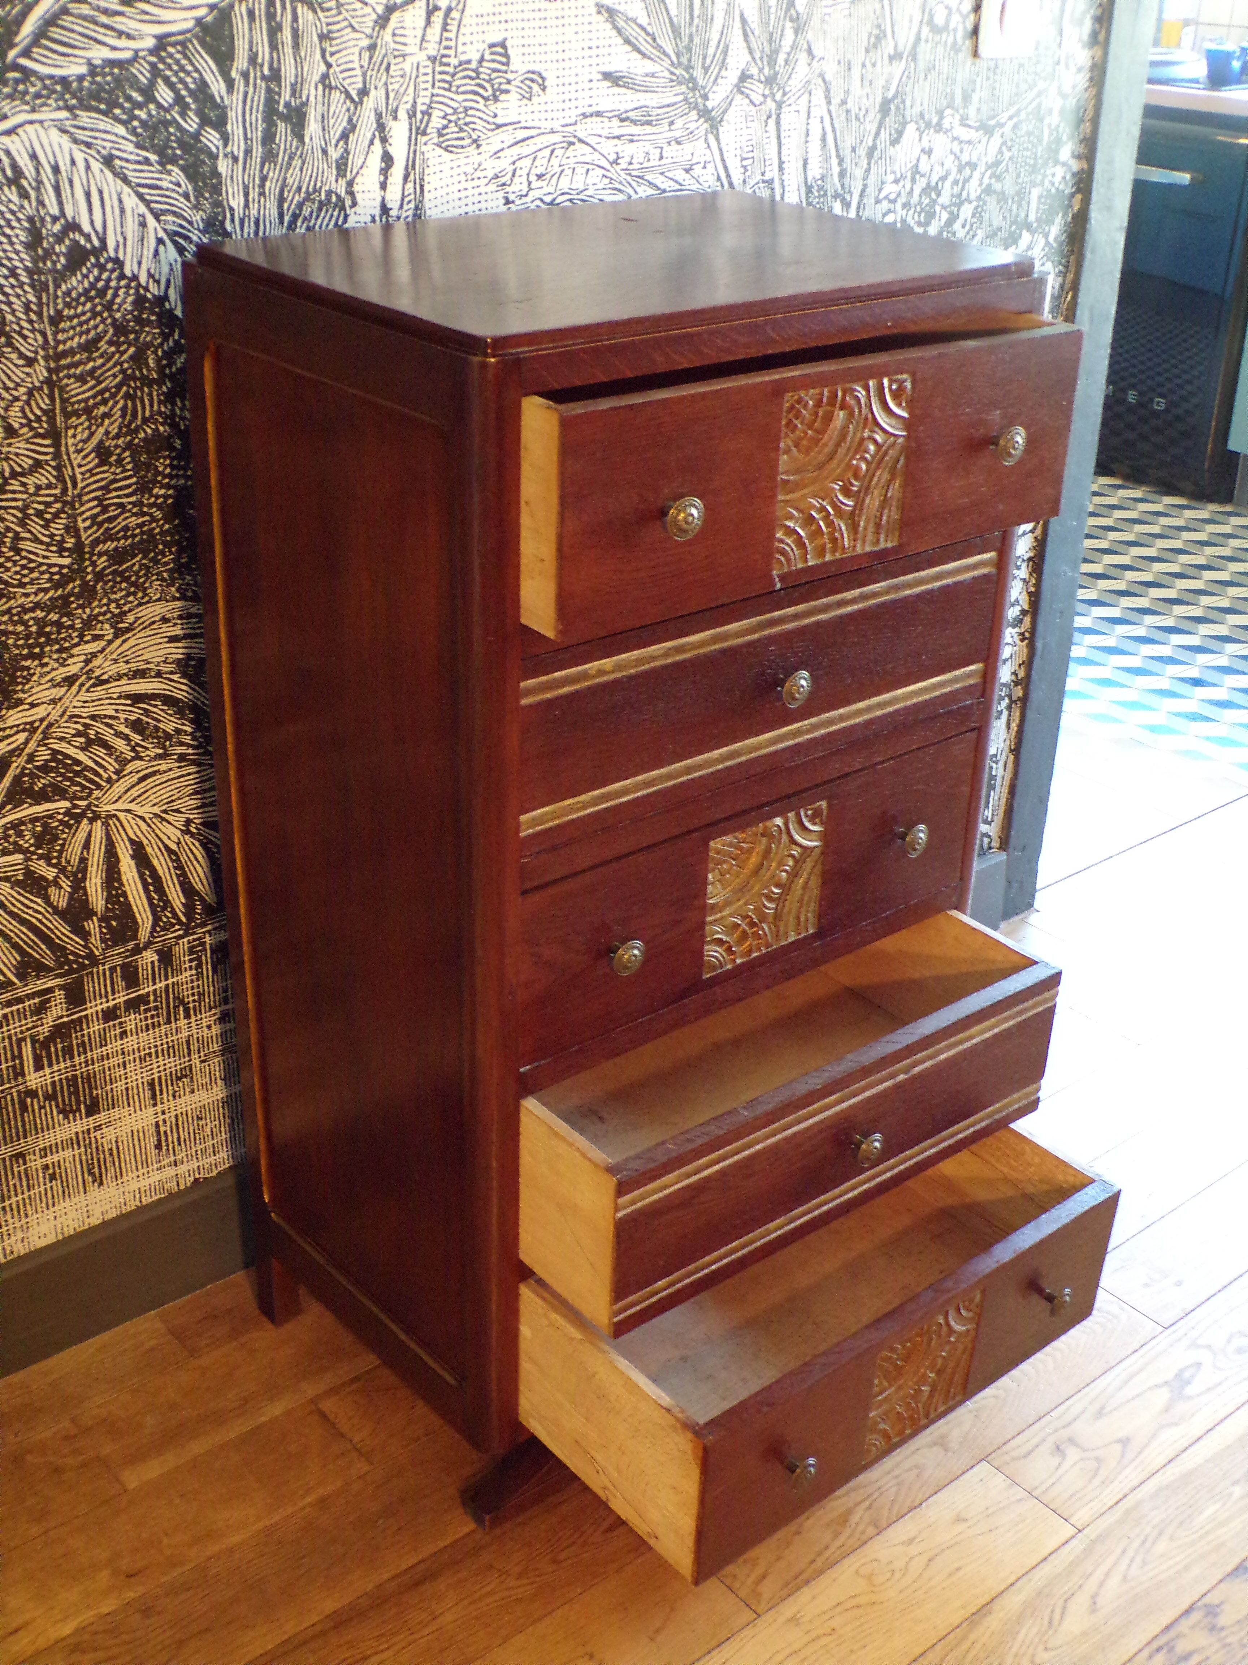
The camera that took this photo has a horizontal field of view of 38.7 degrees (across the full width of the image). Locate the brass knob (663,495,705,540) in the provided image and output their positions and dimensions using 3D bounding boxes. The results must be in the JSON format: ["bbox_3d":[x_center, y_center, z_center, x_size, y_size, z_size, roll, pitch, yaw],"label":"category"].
[{"bbox_3d":[0.037,-0.209,1.175,0.031,0.031,0.025,-18,34,-33],"label":"brass knob"}]

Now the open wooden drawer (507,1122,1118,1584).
[{"bbox_3d":[0.144,0.394,1.599,0.494,0.153,0.350,-19,34,-35],"label":"open wooden drawer"}]

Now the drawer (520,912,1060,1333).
[{"bbox_3d":[0.085,0.194,1.582,0.494,0.156,0.350,-19,34,-35],"label":"drawer"}]

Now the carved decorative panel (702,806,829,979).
[{"bbox_3d":[0.117,0.046,1.477,0.130,0.128,0.012,-19,34,-35],"label":"carved decorative panel"}]

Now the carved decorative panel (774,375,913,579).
[{"bbox_3d":[0.157,-0.257,1.274,0.125,0.127,0.012,-18,34,-33],"label":"carved decorative panel"}]

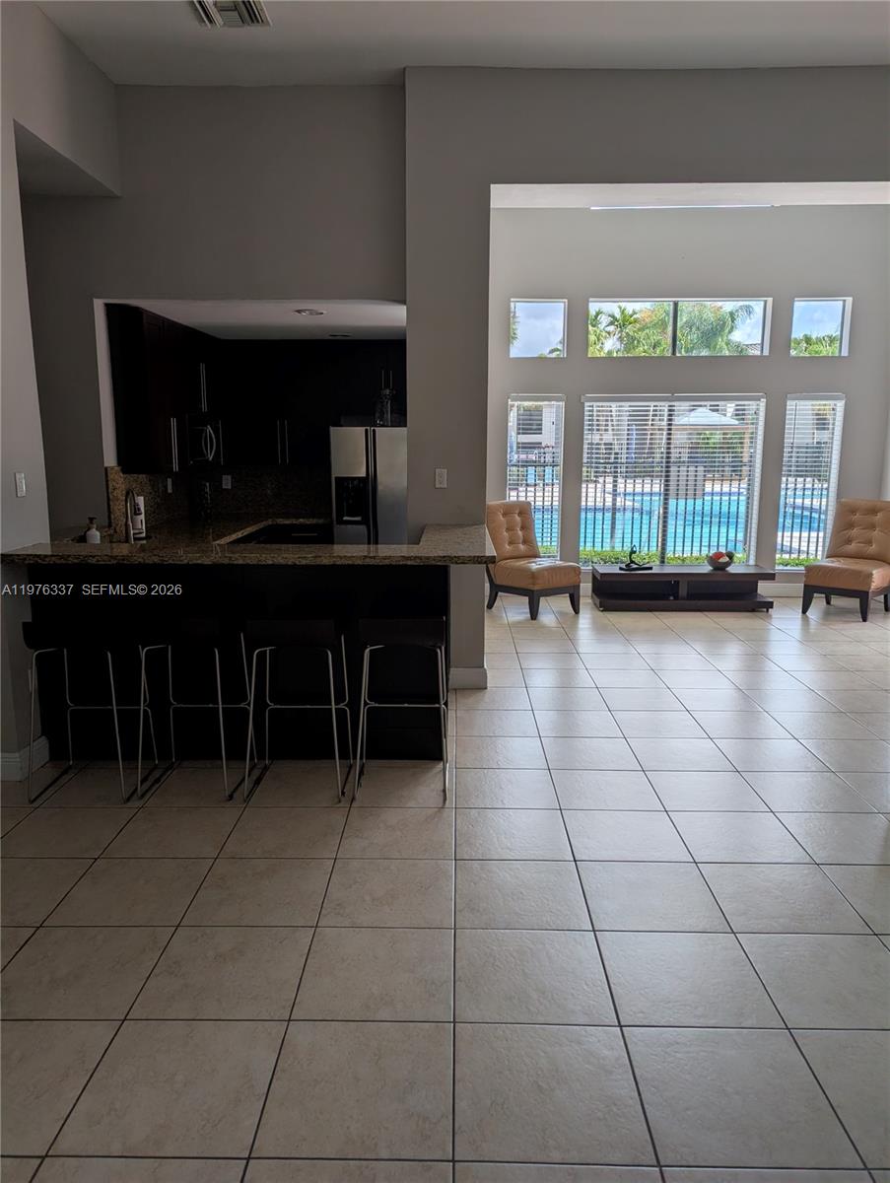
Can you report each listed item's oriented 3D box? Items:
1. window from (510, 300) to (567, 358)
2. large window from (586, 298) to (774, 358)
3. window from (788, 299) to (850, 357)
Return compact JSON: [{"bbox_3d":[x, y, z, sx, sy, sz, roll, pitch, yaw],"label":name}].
[{"bbox_3d":[0.935,-2.626,8.205,0.560,0.553,0.130,0,11,1],"label":"window"},{"bbox_3d":[2.289,-2.577,8.029,1.761,0.546,0.120,0,11,1],"label":"large window"},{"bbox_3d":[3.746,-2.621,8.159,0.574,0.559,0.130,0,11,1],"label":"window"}]

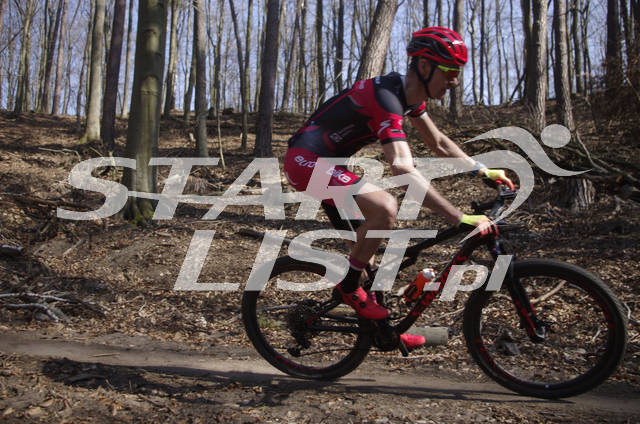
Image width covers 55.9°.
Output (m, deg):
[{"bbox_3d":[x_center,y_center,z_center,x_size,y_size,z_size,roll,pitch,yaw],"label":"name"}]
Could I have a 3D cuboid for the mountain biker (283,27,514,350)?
[{"bbox_3d":[0.375,-0.016,2.897,1.060,1.640,0.720,0,11,15],"label":"mountain biker"}]

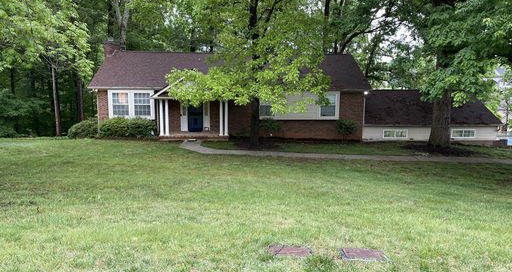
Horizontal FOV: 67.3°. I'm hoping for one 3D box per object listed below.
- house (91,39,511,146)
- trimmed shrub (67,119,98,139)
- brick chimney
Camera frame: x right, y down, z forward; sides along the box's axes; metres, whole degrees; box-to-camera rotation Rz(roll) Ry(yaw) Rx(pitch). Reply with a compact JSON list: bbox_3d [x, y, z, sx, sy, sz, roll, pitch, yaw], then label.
[{"bbox_3d":[2.532,-3.075,25.781,24.000,5.500,8.940,0,9,-4],"label":"house"},{"bbox_3d":[-9.761,-0.473,22.466,1.700,1.130,1.500,0,9,-4],"label":"trimmed shrub"},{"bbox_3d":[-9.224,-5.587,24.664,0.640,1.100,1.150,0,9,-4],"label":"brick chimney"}]

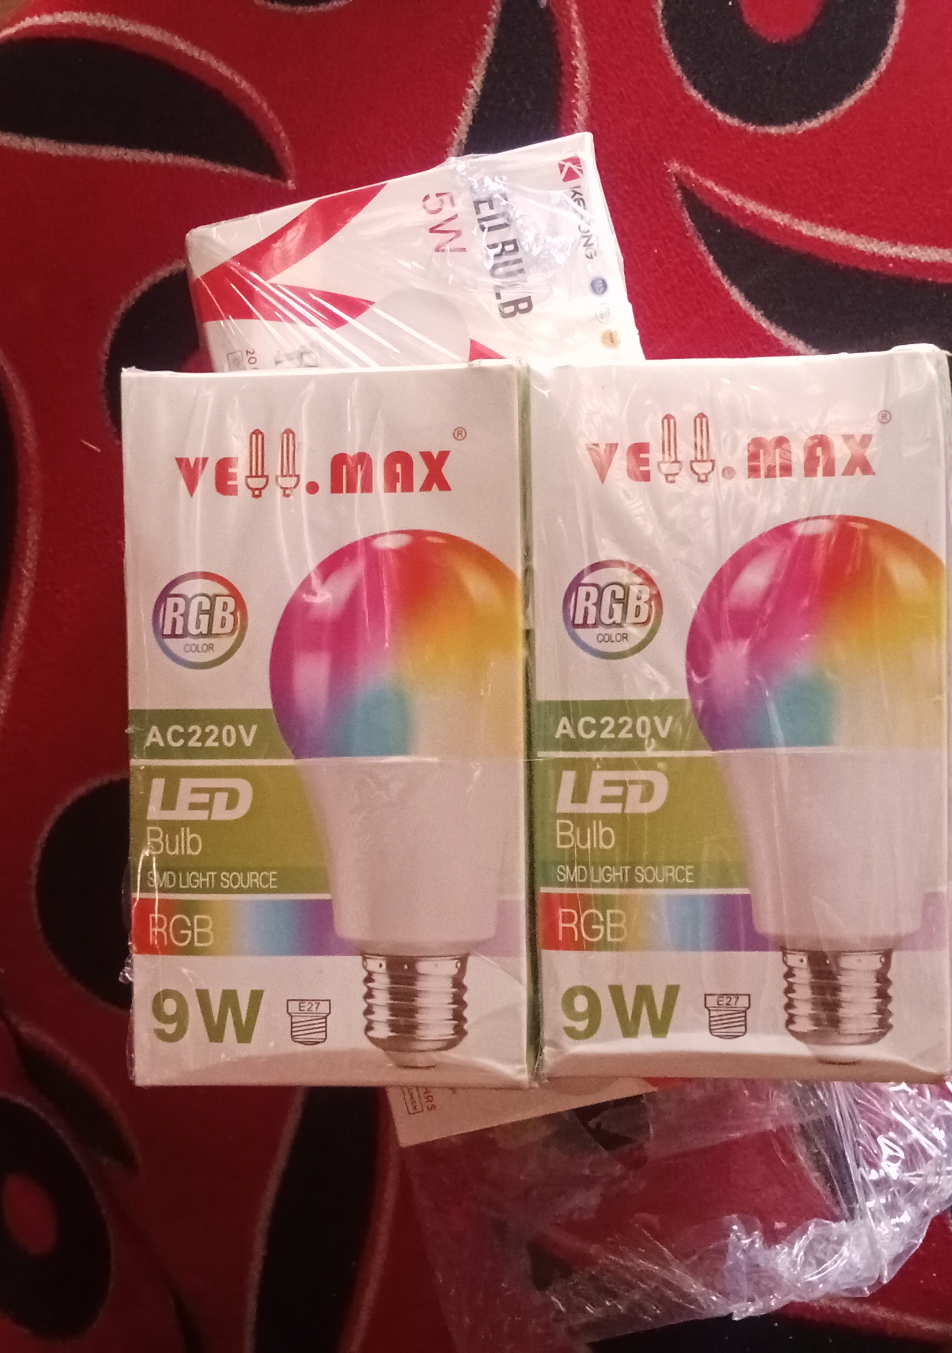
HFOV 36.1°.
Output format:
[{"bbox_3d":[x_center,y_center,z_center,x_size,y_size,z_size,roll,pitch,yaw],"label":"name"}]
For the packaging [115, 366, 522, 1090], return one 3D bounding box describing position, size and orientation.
[{"bbox_3d":[-0.022,0.008,0.262,0.063,0.063,0.113,-1,90,2],"label":"packaging"}]

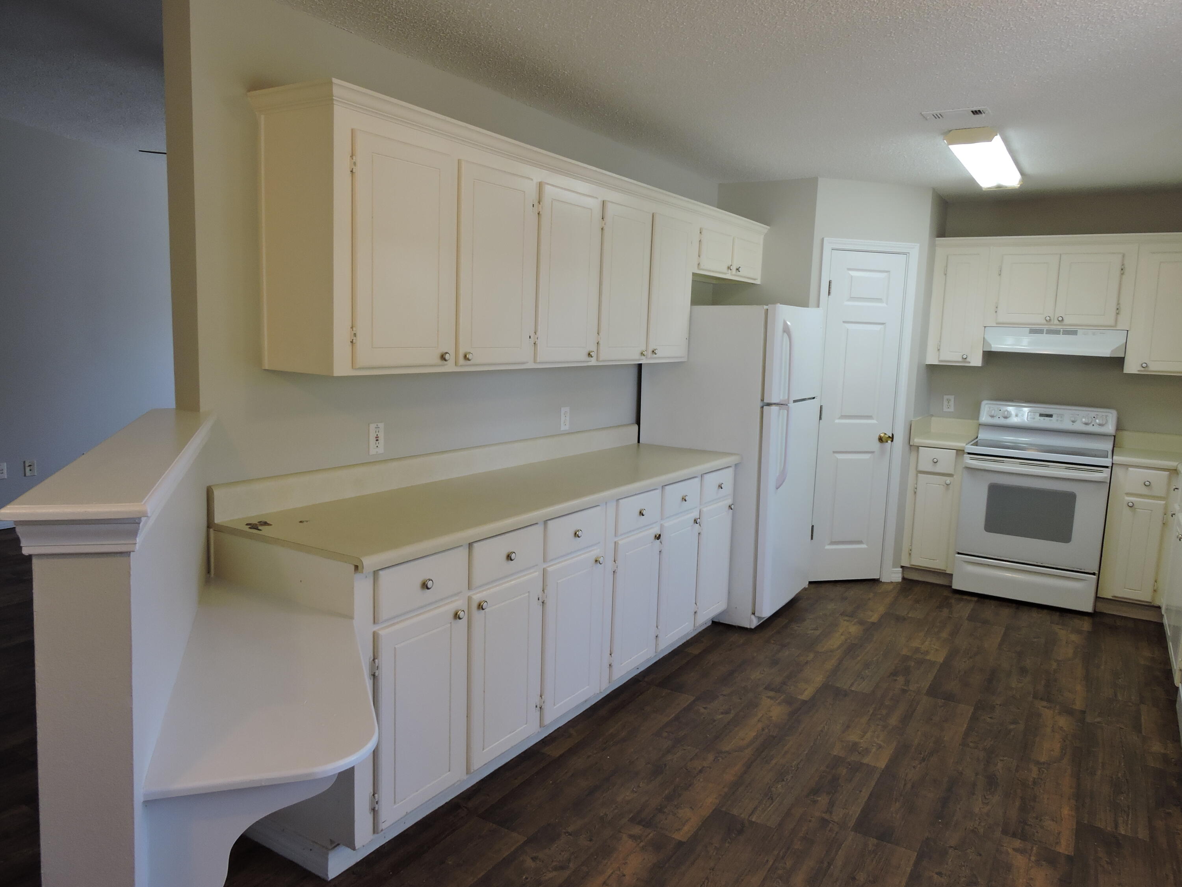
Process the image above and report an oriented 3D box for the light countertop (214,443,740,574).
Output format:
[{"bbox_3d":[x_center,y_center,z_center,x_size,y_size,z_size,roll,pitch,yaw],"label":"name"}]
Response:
[{"bbox_3d":[-0.156,0.161,3.288,0.645,0.042,2.540,7,9,32],"label":"light countertop"}]

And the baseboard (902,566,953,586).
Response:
[{"bbox_3d":[2.150,0.845,5.234,0.300,0.085,0.020,7,9,32],"label":"baseboard"}]

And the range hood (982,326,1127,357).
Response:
[{"bbox_3d":[2.795,-0.618,4.955,0.742,0.146,0.470,7,10,32],"label":"range hood"}]

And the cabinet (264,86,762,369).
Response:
[{"bbox_3d":[0.020,-0.748,3.643,0.382,0.782,3.196,7,10,32],"label":"cabinet"}]

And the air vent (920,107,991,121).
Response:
[{"bbox_3d":[1.459,-1.302,3.270,0.246,0.020,0.134,7,10,32],"label":"air vent"}]

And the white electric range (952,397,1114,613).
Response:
[{"bbox_3d":[2.724,0.348,5.032,0.757,1.160,0.690,7,9,32],"label":"white electric range"}]

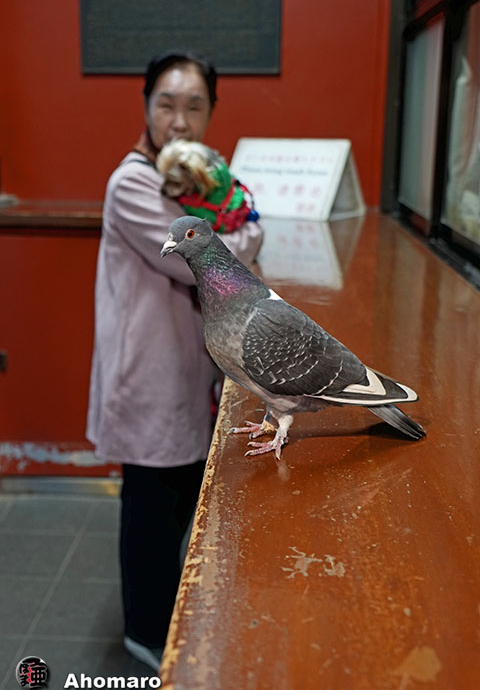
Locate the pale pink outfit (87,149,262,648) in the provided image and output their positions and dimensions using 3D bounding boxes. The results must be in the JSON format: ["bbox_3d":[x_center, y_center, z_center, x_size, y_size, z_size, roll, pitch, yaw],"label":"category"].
[{"bbox_3d":[-0.170,0.191,1.734,0.440,1.320,0.390,-14,22,-38],"label":"pale pink outfit"}]

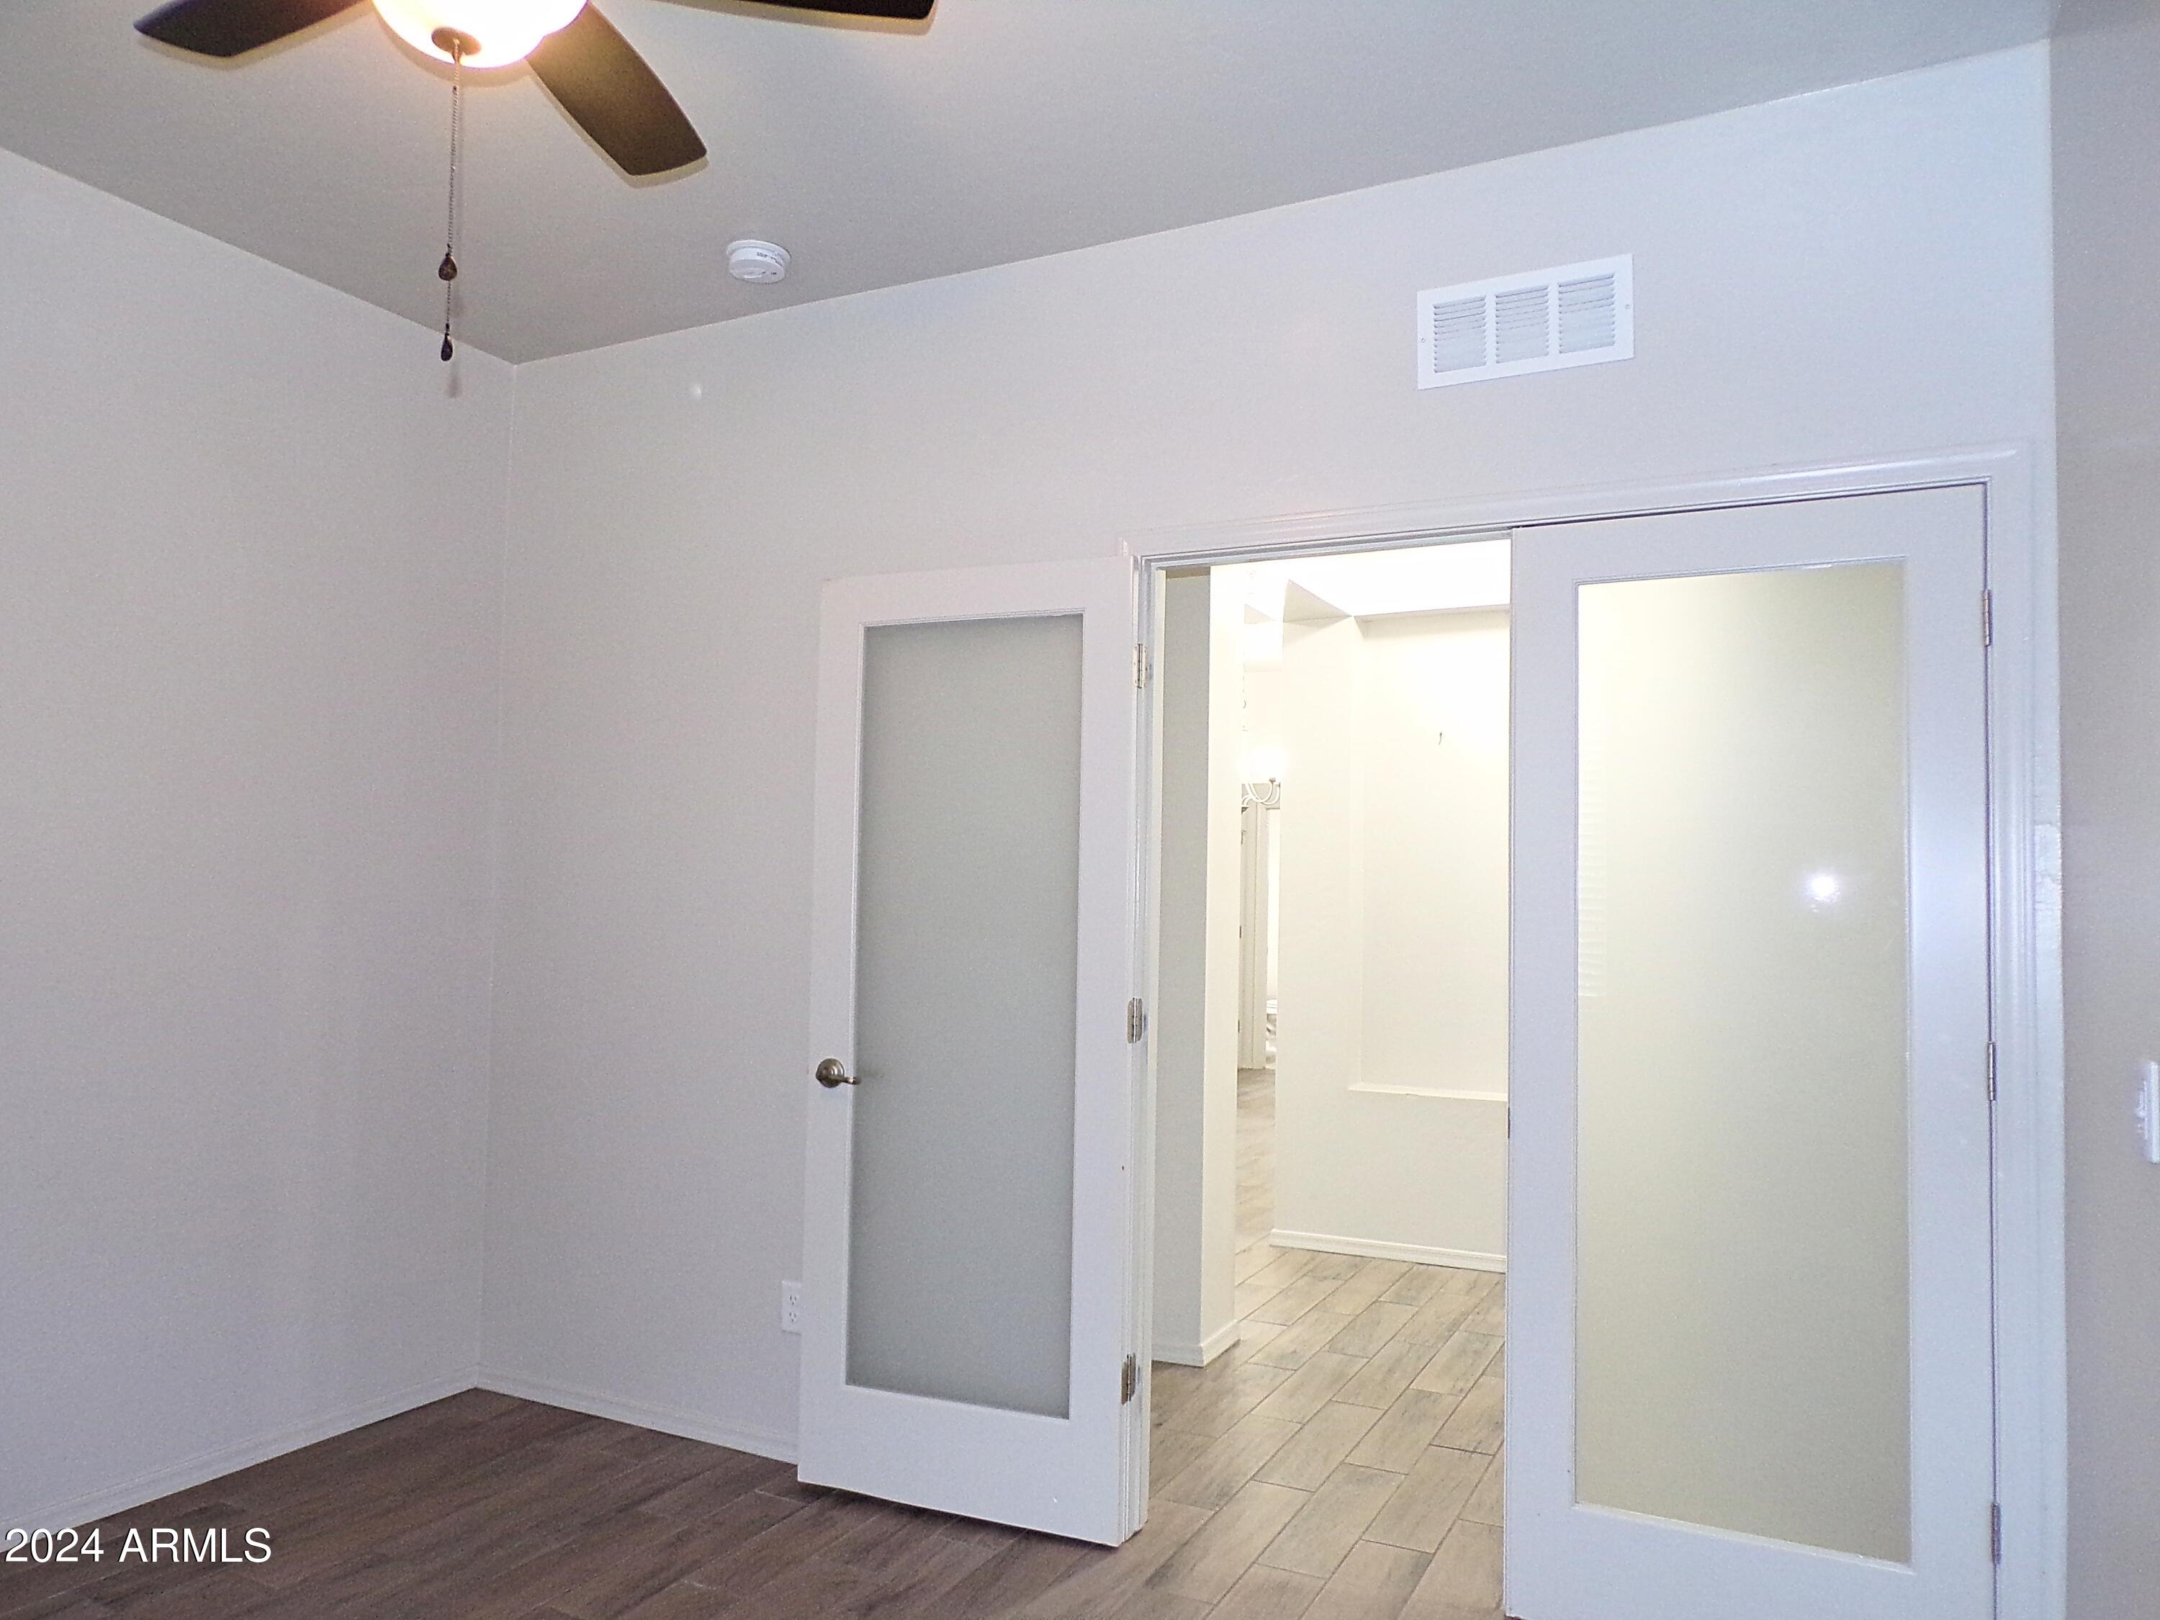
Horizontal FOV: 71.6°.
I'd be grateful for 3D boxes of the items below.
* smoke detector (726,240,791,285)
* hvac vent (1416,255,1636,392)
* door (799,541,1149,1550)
[{"bbox_3d":[-0.724,-1.234,3.378,0.140,0.047,0.140,1,-3,0],"label":"smoke detector"},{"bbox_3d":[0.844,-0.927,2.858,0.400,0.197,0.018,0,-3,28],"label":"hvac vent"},{"bbox_3d":[-0.250,0.479,3.236,0.767,2.020,0.042,0,-3,24],"label":"door"}]

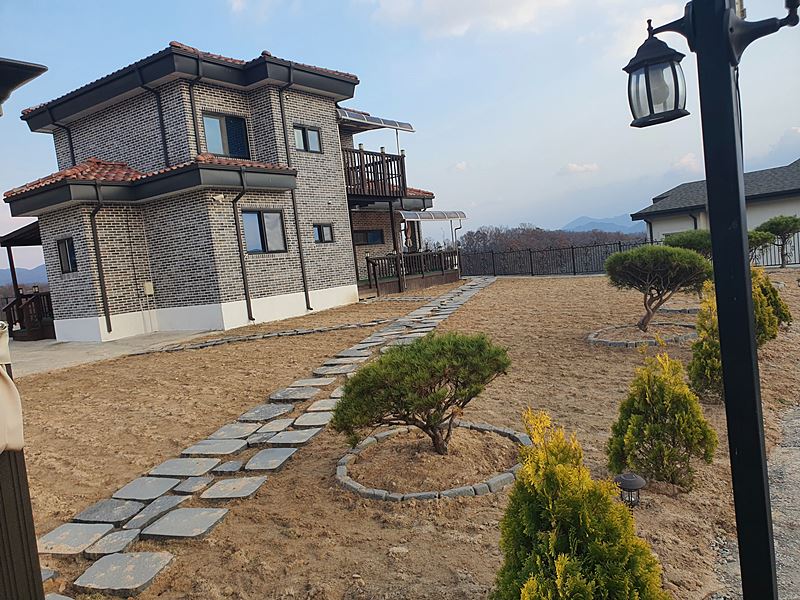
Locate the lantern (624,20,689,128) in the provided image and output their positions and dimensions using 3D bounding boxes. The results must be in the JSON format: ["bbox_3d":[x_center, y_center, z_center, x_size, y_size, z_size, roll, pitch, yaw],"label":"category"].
[{"bbox_3d":[0.648,-0.574,1.511,0.154,0.247,0.154,-5,5,25],"label":"lantern"}]

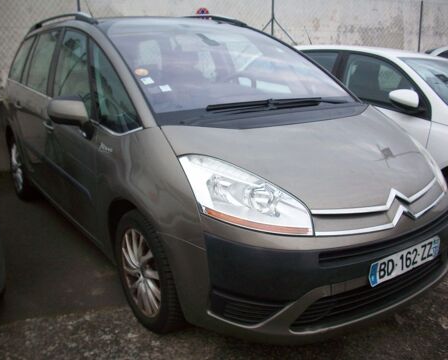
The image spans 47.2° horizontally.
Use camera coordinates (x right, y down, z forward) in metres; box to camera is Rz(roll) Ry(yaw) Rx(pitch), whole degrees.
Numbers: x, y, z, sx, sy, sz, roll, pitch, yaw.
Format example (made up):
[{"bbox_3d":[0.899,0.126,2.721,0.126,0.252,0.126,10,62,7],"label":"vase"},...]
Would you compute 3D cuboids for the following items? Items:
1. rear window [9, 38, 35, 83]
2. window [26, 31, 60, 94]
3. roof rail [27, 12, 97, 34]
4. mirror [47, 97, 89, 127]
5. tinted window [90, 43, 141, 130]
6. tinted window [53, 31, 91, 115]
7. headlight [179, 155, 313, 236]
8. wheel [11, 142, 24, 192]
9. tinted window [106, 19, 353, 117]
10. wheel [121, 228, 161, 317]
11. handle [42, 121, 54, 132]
[{"bbox_3d":[-1.764,-1.042,4.445,0.060,0.410,0.680,15,6,-33],"label":"rear window"},{"bbox_3d":[-1.361,-0.906,3.876,0.050,0.480,0.610,14,4,-38],"label":"window"},{"bbox_3d":[-1.320,-1.204,3.990,0.070,0.140,1.700,-11,19,-34],"label":"roof rail"},{"bbox_3d":[-0.902,-0.395,2.957,0.230,0.180,0.160,-11,19,-34],"label":"mirror"},{"bbox_3d":[-0.626,-0.538,2.865,0.060,0.500,0.970,14,4,-38],"label":"tinted window"},{"bbox_3d":[-0.941,-0.705,3.299,0.050,0.540,0.880,14,4,-38],"label":"tinted window"},{"bbox_3d":[0.071,0.072,2.288,0.350,0.280,0.590,-11,19,-34],"label":"headlight"},{"bbox_3d":[-1.905,-0.126,4.884,0.180,0.455,0.455,-11,19,-34],"label":"wheel"},{"bbox_3d":[-0.014,-0.800,3.313,1.430,0.160,1.120,-11,44,-34],"label":"tinted window"},{"bbox_3d":[-0.361,0.473,2.716,0.180,0.460,0.460,-11,19,-34],"label":"wheel"},{"bbox_3d":[-1.219,-0.375,3.563,0.050,0.050,0.200,-11,19,-34],"label":"handle"}]

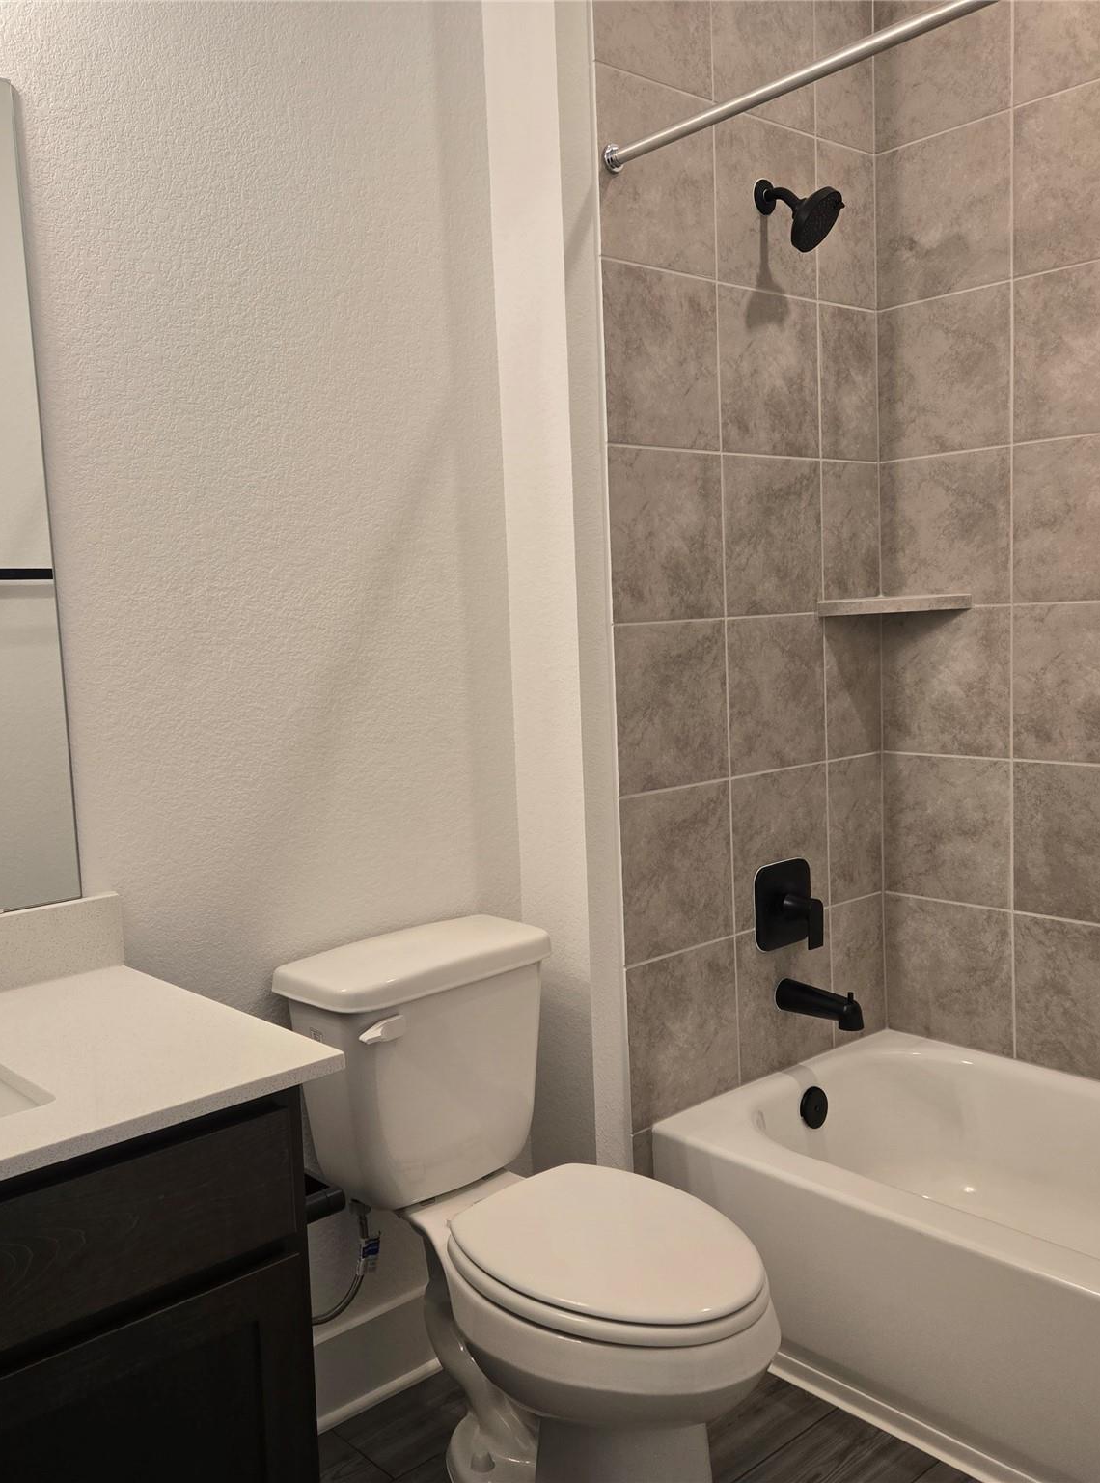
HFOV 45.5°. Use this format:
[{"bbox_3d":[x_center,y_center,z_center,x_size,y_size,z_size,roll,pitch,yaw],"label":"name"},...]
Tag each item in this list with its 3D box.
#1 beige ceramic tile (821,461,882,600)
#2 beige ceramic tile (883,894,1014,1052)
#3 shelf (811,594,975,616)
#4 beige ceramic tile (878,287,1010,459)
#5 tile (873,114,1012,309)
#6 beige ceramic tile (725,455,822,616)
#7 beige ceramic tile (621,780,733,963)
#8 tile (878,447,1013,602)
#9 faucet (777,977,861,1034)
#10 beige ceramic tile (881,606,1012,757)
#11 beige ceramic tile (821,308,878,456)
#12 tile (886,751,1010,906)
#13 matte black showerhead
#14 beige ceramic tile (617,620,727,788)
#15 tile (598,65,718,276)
[{"bbox_3d":[0.633,-0.434,2.762,0.185,0.307,0.010,-8,8,-41],"label":"beige ceramic tile"},{"bbox_3d":[0.842,0.486,2.770,0.010,0.302,0.301,-8,8,-41],"label":"beige ceramic tile"},{"bbox_3d":[0.710,-0.286,2.760,0.307,0.031,0.154,-2,6,4],"label":"shelf"},{"bbox_3d":[0.792,-0.736,2.640,0.010,0.305,0.301,-8,8,-41],"label":"beige ceramic tile"},{"bbox_3d":[0.776,-1.038,2.599,0.010,0.304,0.301,-8,8,-41],"label":"tile"},{"bbox_3d":[0.437,-0.403,2.561,0.300,0.305,0.010,-8,8,-41],"label":"beige ceramic tile"},{"bbox_3d":[0.236,0.239,2.418,0.292,0.304,0.010,-8,8,-41],"label":"beige ceramic tile"},{"bbox_3d":[0.814,-0.435,2.708,0.010,0.307,0.306,-8,8,-41],"label":"tile"},{"bbox_3d":[0.531,0.514,2.566,0.058,0.081,0.187,-8,8,-41],"label":"faucet"},{"bbox_3d":[0.817,-0.124,2.705,0.010,0.305,0.301,-8,8,-41],"label":"beige ceramic tile"},{"bbox_3d":[0.609,-0.731,2.682,0.190,0.304,0.010,-8,8,-41],"label":"beige ceramic tile"},{"bbox_3d":[0.826,0.182,2.728,0.010,0.304,0.301,-8,8,-41],"label":"tile"},{"bbox_3d":[0.466,-0.980,2.425,0.114,0.155,0.172,-8,8,-41],"label":"matte black showerhead"},{"bbox_3d":[0.227,-0.067,2.426,0.294,0.307,0.010,-8,8,-41],"label":"beige ceramic tile"},{"bbox_3d":[0.189,-0.997,2.327,0.294,0.307,0.010,-8,8,-41],"label":"tile"}]

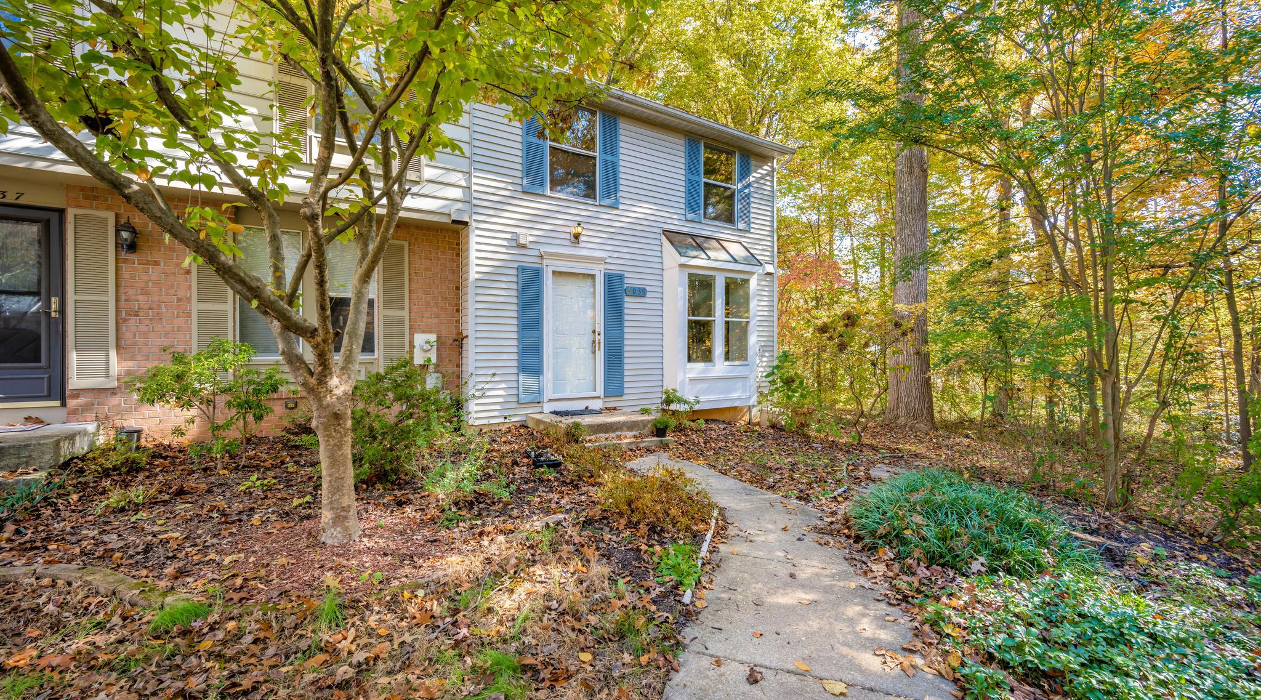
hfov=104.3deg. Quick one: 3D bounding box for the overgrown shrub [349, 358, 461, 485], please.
[{"bbox_3d":[-2.180,0.600,4.650,1.150,1.060,1.050,0,0,-31],"label":"overgrown shrub"}]

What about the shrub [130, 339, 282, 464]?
[{"bbox_3d":[-3.800,0.490,4.530,1.120,1.160,0.920,0,0,-31],"label":"shrub"}]

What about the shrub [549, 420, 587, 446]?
[{"bbox_3d":[-0.755,1.000,5.860,0.440,0.310,0.400,0,0,-31],"label":"shrub"}]

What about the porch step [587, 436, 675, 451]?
[{"bbox_3d":[-0.060,1.207,6.230,1.220,0.130,0.420,0,0,-31],"label":"porch step"}]

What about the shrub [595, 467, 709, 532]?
[{"bbox_3d":[0.185,1.040,3.620,0.800,0.360,0.700,0,0,-31],"label":"shrub"}]

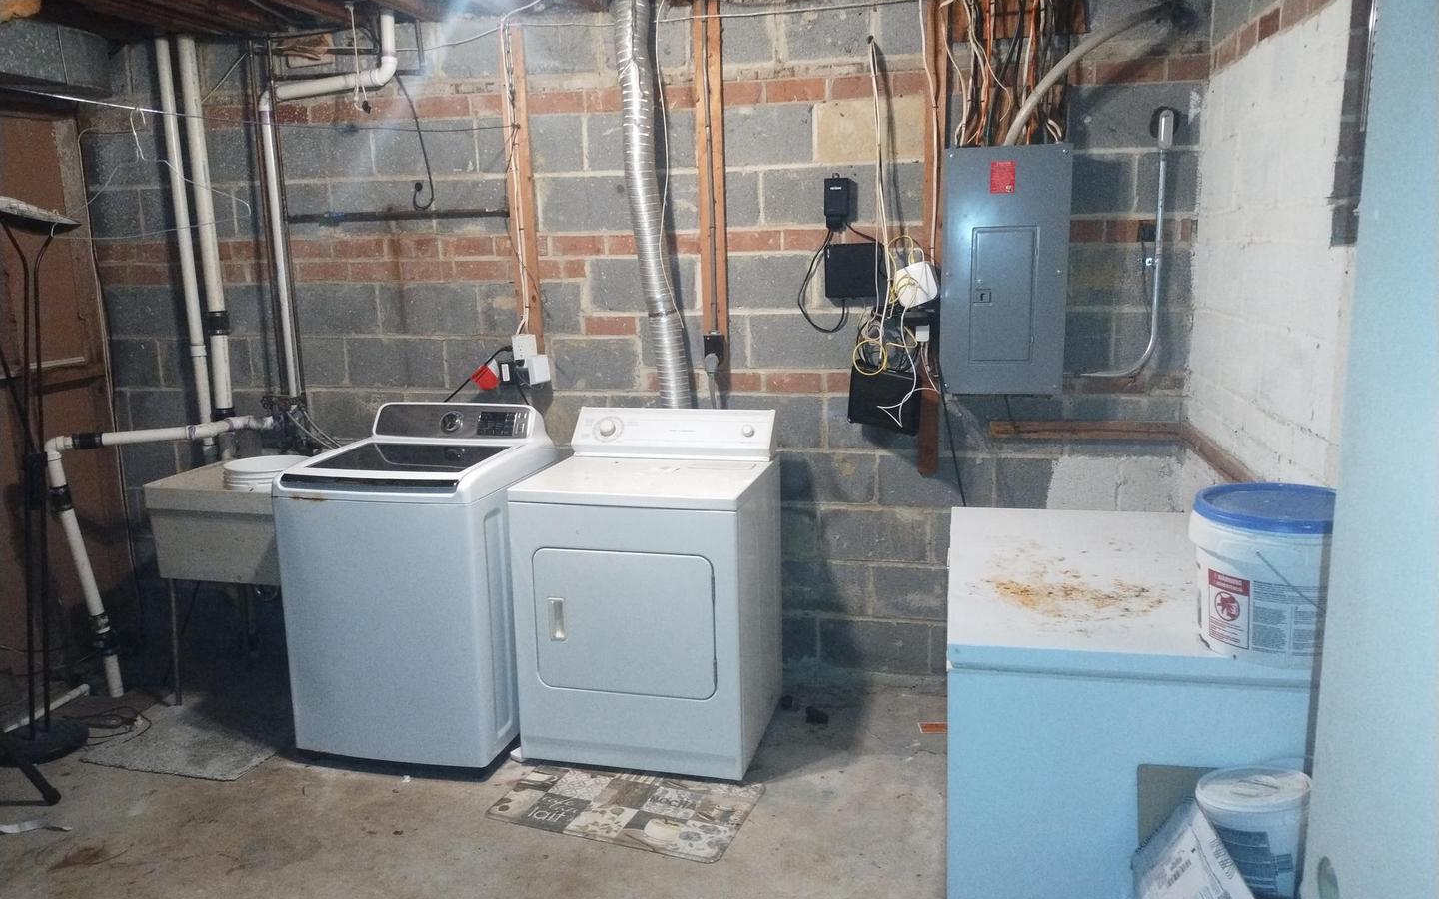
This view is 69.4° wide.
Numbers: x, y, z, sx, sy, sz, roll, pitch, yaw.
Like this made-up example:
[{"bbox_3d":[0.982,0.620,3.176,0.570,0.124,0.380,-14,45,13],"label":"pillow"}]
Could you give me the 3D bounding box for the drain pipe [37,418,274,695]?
[{"bbox_3d":[-2.027,0.403,3.919,0.760,1.030,0.200,-4,10,-15],"label":"drain pipe"}]

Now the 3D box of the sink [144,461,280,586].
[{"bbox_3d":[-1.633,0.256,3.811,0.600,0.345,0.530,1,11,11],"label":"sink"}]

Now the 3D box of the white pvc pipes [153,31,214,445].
[{"bbox_3d":[-2.110,-0.796,4.105,0.055,1.574,0.055,1,12,11],"label":"white pvc pipes"}]

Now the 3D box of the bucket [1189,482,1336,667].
[{"bbox_3d":[1.014,0.225,1.873,0.310,0.275,0.310,1,10,11],"label":"bucket"}]

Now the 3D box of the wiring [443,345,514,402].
[{"bbox_3d":[-0.900,-0.285,3.869,0.253,0.213,0.110,1,10,11],"label":"wiring"}]

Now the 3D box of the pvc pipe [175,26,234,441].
[{"bbox_3d":[-1.940,-0.784,3.940,0.072,1.491,0.072,1,10,11],"label":"pvc pipe"}]

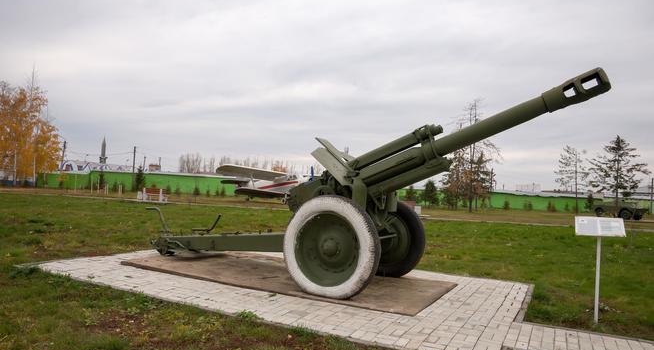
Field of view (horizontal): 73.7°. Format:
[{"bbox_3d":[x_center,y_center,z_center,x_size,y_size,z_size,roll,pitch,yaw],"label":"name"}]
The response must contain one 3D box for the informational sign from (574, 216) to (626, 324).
[{"bbox_3d":[2.880,1.012,4.634,0.460,1.150,0.220,1,-3,23],"label":"informational sign"}]

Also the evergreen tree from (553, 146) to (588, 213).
[{"bbox_3d":[31.404,0.578,56.000,3.982,8.734,3.982,3,-2,0],"label":"evergreen tree"}]

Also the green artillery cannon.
[{"bbox_3d":[-0.103,0.129,6.388,7.100,2.730,2.000,1,-3,28],"label":"green artillery cannon"}]

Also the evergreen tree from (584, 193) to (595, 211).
[{"bbox_3d":[45.757,4.750,76.000,1.569,3.050,1.569,3,-2,0],"label":"evergreen tree"}]

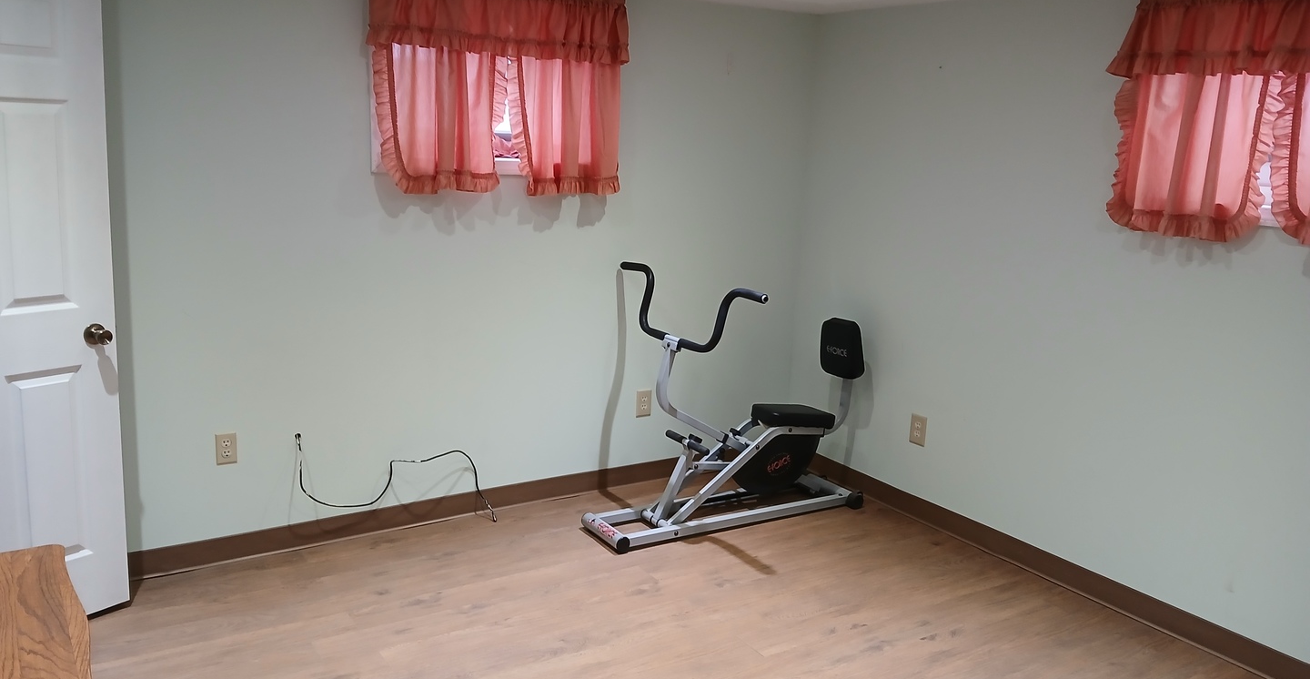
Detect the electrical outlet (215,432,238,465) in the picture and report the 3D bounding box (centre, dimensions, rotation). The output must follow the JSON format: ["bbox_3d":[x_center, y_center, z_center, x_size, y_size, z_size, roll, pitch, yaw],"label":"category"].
[{"bbox_3d":[-1.514,0.388,3.481,0.071,0.116,0.012,-5,14,-33],"label":"electrical outlet"}]

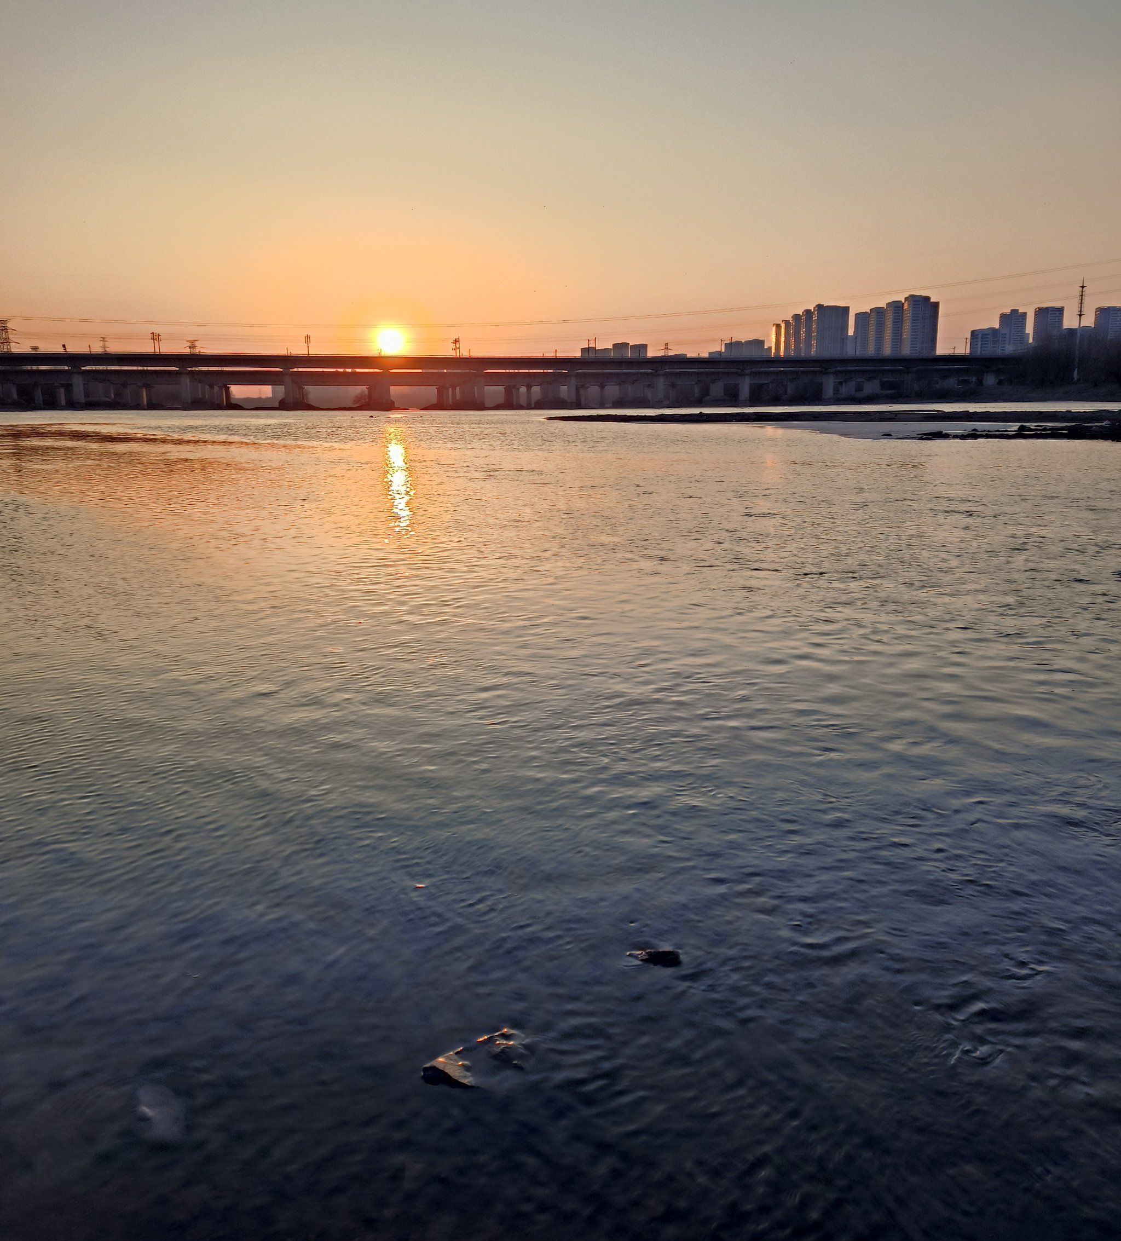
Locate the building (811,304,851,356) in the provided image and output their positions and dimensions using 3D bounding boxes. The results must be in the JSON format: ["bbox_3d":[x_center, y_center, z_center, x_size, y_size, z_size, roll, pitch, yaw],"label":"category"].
[{"bbox_3d":[303.400,-302.300,1215.200,37.700,101.400,20.000,0,11,0],"label":"building"}]

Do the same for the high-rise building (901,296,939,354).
[{"bbox_3d":[360.600,-274.100,1081.700,27.900,99.200,20.000,0,11,0],"label":"high-rise building"}]

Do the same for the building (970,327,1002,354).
[{"bbox_3d":[411.200,-249.900,1046.800,23.600,65.600,18.000,0,11,0],"label":"building"}]

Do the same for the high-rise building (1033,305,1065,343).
[{"bbox_3d":[564.800,-311.100,1254.900,31.000,103.000,18.000,2,12,11],"label":"high-rise building"}]

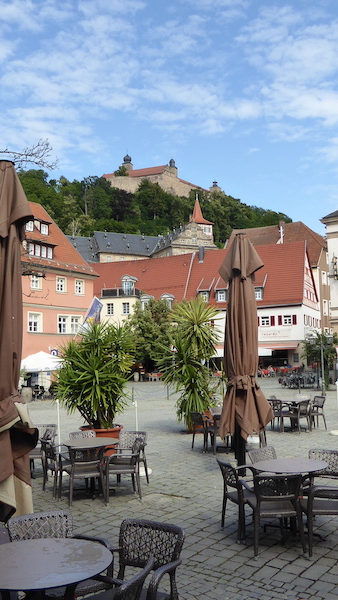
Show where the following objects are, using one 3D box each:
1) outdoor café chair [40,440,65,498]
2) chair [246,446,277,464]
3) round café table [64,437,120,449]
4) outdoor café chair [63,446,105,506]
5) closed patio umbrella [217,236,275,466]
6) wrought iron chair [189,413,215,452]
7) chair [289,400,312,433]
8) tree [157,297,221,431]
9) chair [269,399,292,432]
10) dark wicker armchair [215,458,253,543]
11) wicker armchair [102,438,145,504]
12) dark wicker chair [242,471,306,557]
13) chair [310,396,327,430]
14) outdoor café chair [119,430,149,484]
[{"bbox_3d":[-1.667,2.633,9.150,0.556,0.809,0.546,2,-6,-28],"label":"outdoor café chair"},{"bbox_3d":[1.326,2.289,7.171,0.540,0.820,0.570,4,-7,-35],"label":"chair"},{"bbox_3d":[-1.189,2.652,9.226,0.887,0.751,0.887,-1,-6,0],"label":"round café table"},{"bbox_3d":[-1.124,2.396,8.041,0.540,0.820,0.570,1,-6,-17],"label":"outdoor café chair"},{"bbox_3d":[1.238,0.883,9.934,0.920,4.150,0.880,-1,-6,0],"label":"closed patio umbrella"},{"bbox_3d":[0.796,2.799,12.321,0.570,0.820,0.540,3,-7,-35],"label":"wrought iron chair"},{"bbox_3d":[3.460,3.124,15.442,0.546,0.809,0.556,4,-7,-38],"label":"chair"},{"bbox_3d":[0.628,1.733,15.653,1.800,3.700,1.800,-1,-6,0],"label":"tree"},{"bbox_3d":[2.996,3.095,15.541,0.570,0.820,0.540,4,-7,-38],"label":"chair"},{"bbox_3d":[0.901,2.242,6.569,0.556,0.809,0.546,1,-6,-17],"label":"dark wicker armchair"},{"bbox_3d":[-0.674,2.414,8.261,0.570,0.820,0.540,1,-6,-12],"label":"wicker armchair"},{"bbox_3d":[1.044,2.110,5.879,0.580,0.810,0.590,0,-7,-10],"label":"dark wicker chair"},{"bbox_3d":[3.928,3.118,15.560,0.556,0.809,0.546,1,-6,-18],"label":"chair"},{"bbox_3d":[-0.620,2.470,8.840,0.580,0.810,0.590,-3,-7,16],"label":"outdoor café chair"}]

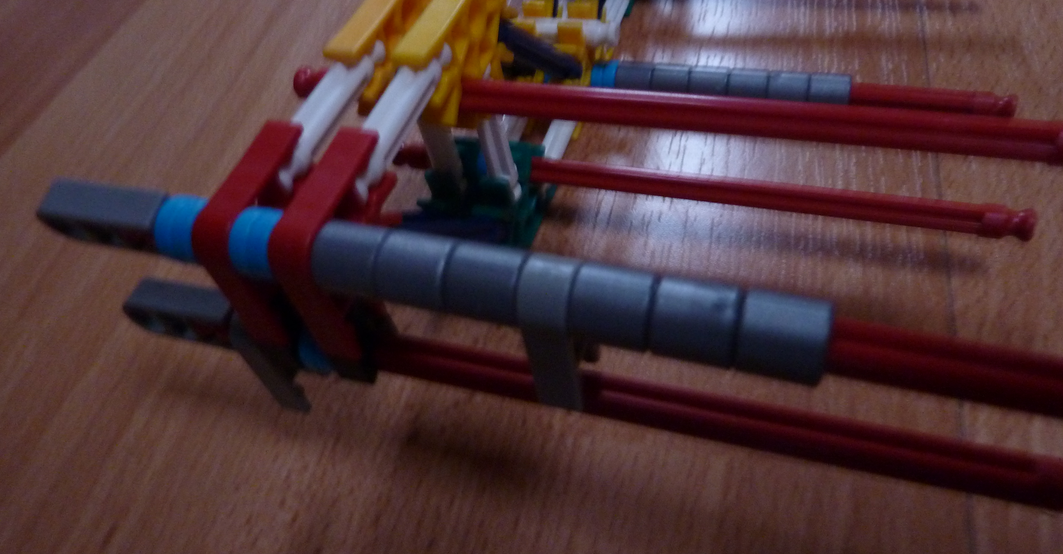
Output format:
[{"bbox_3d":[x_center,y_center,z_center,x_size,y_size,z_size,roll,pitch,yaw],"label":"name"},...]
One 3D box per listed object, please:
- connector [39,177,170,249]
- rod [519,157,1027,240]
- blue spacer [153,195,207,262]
[{"bbox_3d":[-0.058,-0.008,0.108,0.022,0.008,0.006,8,65,19],"label":"connector"},{"bbox_3d":[0.029,-0.019,0.158,0.130,0.006,0.006,9,54,18],"label":"rod"},{"bbox_3d":[-0.045,-0.006,0.103,0.006,0.008,0.008,10,54,20],"label":"blue spacer"}]

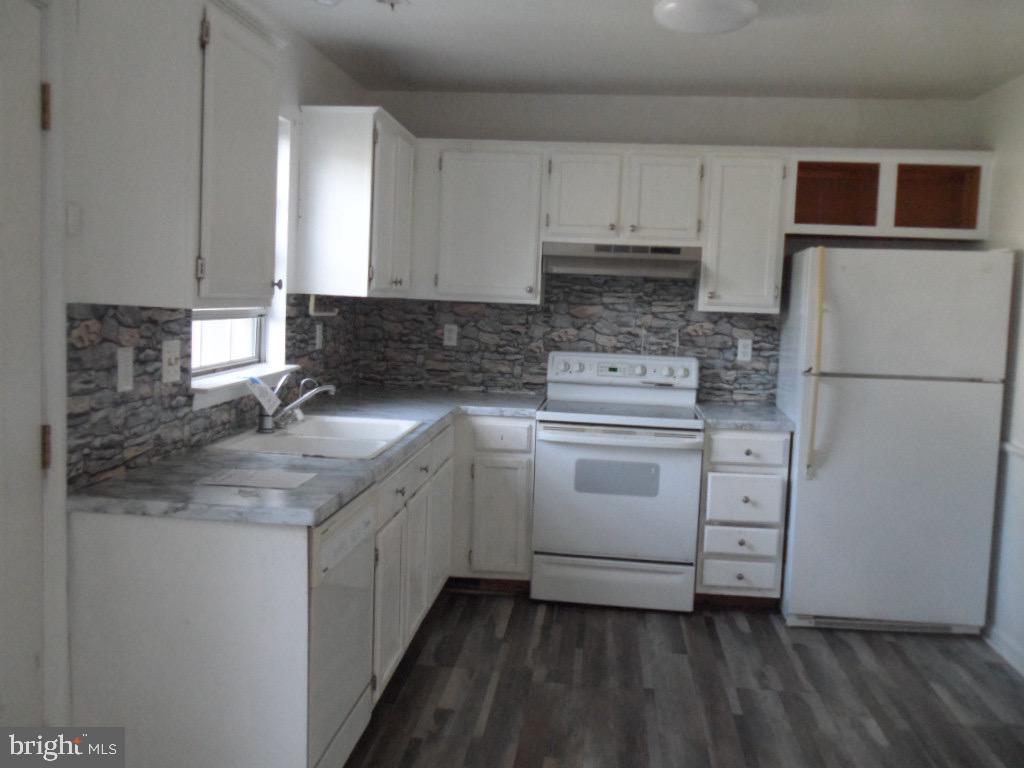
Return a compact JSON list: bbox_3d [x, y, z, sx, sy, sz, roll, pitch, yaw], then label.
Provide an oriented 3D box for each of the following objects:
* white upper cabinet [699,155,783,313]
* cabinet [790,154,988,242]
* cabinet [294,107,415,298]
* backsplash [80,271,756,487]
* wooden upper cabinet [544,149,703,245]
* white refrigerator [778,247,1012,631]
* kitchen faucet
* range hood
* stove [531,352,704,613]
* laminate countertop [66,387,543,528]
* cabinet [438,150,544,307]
[{"bbox_3d":[1.126,-0.737,4.542,0.386,0.760,0.325,3,6,6],"label":"white upper cabinet"},{"bbox_3d":[1.780,-0.906,4.461,0.909,0.402,0.320,3,6,6],"label":"cabinet"},{"bbox_3d":[-0.687,-0.782,4.178,0.325,0.780,0.765,3,6,6],"label":"cabinet"},{"bbox_3d":[0.130,-0.127,3.441,2.145,0.645,2.680,3,6,6],"label":"backsplash"},{"bbox_3d":[0.550,-0.904,4.508,0.759,0.450,0.335,3,6,6],"label":"wooden upper cabinet"},{"bbox_3d":[1.685,0.243,4.248,0.815,1.685,0.695,3,6,6],"label":"white refrigerator"},{"bbox_3d":[-0.765,0.070,3.264,0.280,0.210,0.090,3,6,6],"label":"kitchen faucet"},{"bbox_3d":[0.534,-0.605,4.489,0.755,0.140,0.430,3,6,6],"label":"range hood"},{"bbox_3d":[0.512,0.446,4.520,0.757,1.143,0.670,3,6,6],"label":"stove"},{"bbox_3d":[-0.458,0.189,3.528,0.990,0.045,2.690,3,6,6],"label":"laminate countertop"},{"bbox_3d":[-0.097,-0.786,4.589,0.533,0.750,0.335,3,6,6],"label":"cabinet"}]

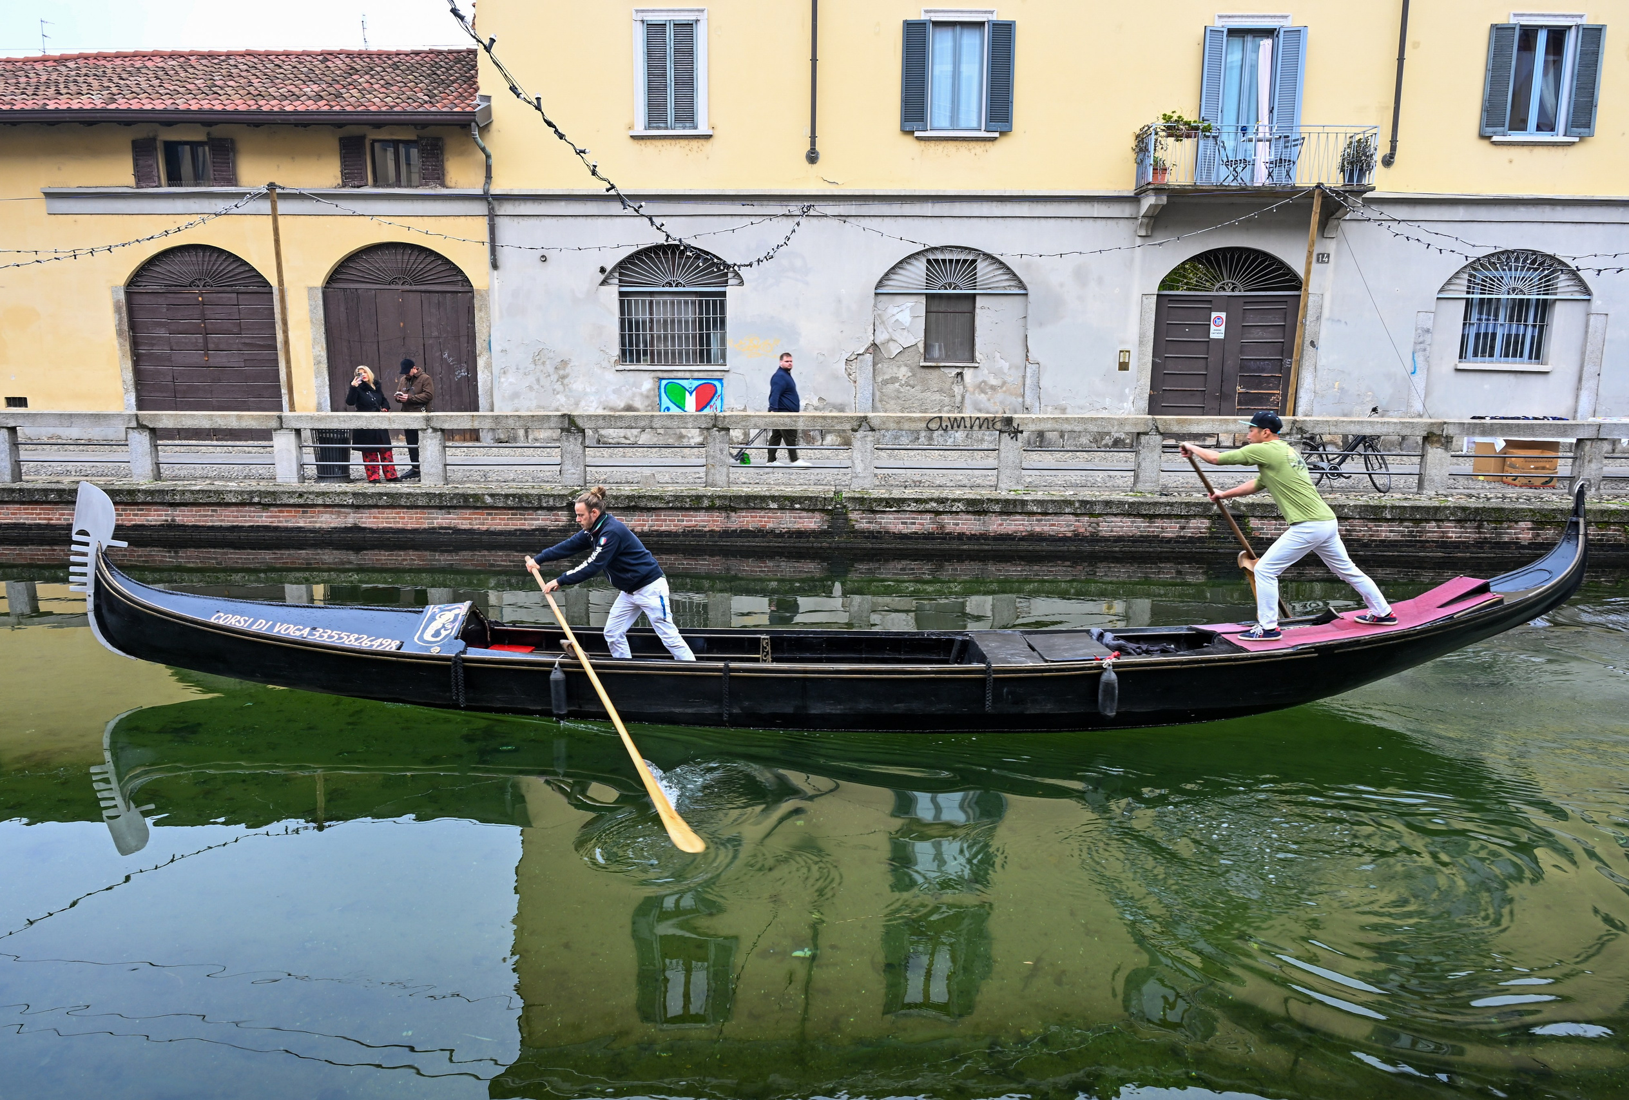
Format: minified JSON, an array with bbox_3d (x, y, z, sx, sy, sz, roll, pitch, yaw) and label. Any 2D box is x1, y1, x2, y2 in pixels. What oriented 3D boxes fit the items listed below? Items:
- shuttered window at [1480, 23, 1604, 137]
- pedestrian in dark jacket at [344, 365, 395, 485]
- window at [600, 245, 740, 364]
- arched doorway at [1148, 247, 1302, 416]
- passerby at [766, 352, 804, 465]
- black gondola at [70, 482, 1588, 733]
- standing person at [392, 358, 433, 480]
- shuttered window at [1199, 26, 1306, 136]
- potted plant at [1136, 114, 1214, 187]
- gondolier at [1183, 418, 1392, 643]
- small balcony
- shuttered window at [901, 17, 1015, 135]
[{"bbox_3d":[12.979,-8.353,19.586,2.026,1.887,0.200,0,10,1],"label":"shuttered window"},{"bbox_3d":[-6.115,-1.725,15.139,0.612,1.597,0.480,0,10,0],"label":"pedestrian in dark jacket"},{"bbox_3d":[-2.646,-4.525,20.518,2.653,2.243,0.250,0,10,1],"label":"window"},{"bbox_3d":[7.442,-3.672,19.968,2.587,3.500,0.400,0,10,0],"label":"arched doorway"},{"bbox_3d":[-0.457,-2.214,17.324,0.600,1.772,0.500,1,10,3],"label":"passerby"},{"bbox_3d":[-0.177,0.383,7.726,10.771,1.700,1.420,1,10,4],"label":"black gondola"},{"bbox_3d":[-5.717,-1.849,15.661,0.460,1.742,0.520,-8,12,-39],"label":"standing person"},{"bbox_3d":[7.508,-7.708,19.076,1.788,2.592,0.300,0,10,0],"label":"shuttered window"},{"bbox_3d":[6.064,-6.771,18.668,1.158,1.157,0.620,0,10,0],"label":"potted plant"},{"bbox_3d":[3.151,-0.164,7.356,1.440,1.530,0.580,2,10,10],"label":"gondolier"},{"bbox_3d":[7.539,-6.627,18.816,3.856,1.039,0.890,0,10,0],"label":"small balcony"},{"bbox_3d":[2.579,-8.467,19.708,2.002,1.898,0.200,0,10,1],"label":"shuttered window"}]

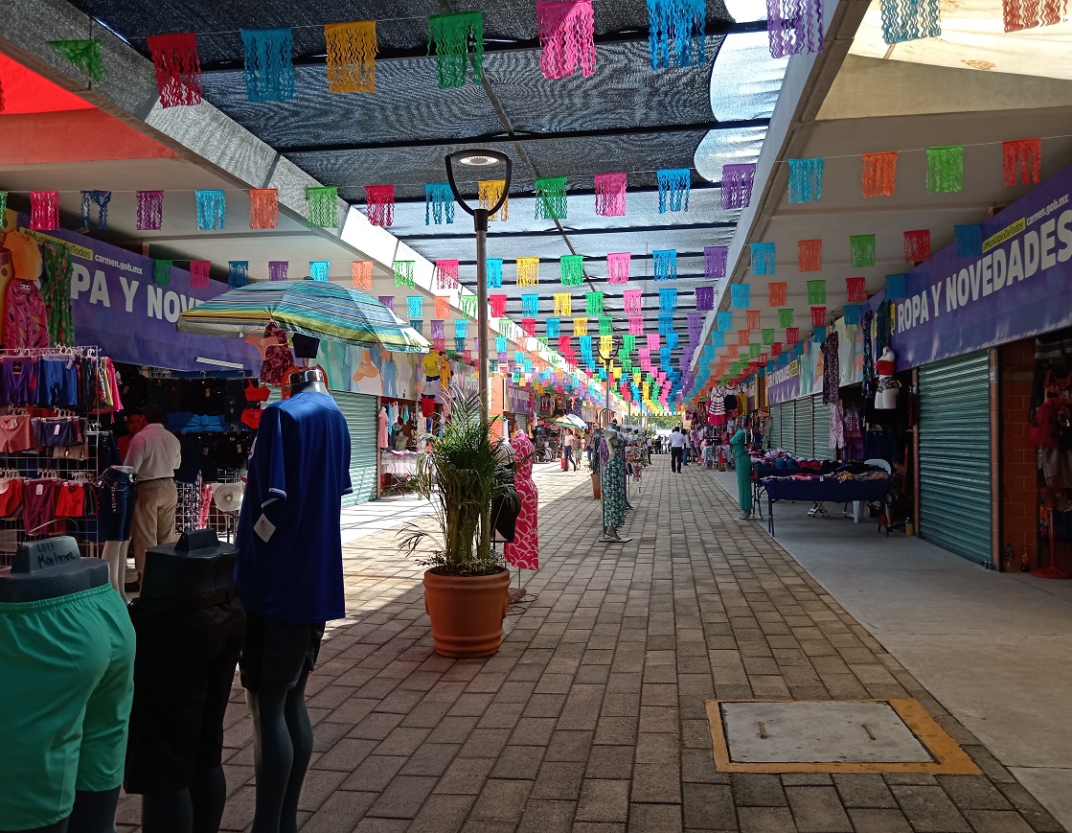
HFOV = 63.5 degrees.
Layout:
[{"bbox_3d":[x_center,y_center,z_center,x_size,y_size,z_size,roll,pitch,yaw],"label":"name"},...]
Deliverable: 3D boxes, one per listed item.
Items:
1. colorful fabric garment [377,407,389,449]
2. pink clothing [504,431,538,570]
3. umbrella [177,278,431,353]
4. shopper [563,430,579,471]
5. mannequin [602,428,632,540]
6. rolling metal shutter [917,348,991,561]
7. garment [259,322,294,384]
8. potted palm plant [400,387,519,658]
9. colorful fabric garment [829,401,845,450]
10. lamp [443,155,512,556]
[{"bbox_3d":[-3.229,0.243,18.358,0.320,0.894,0.200,0,-1,-28],"label":"colorful fabric garment"},{"bbox_3d":[-0.140,0.751,7.677,0.300,1.263,0.350,0,-1,-15],"label":"pink clothing"},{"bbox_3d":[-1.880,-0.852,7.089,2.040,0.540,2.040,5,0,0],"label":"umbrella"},{"bbox_3d":[1.333,1.288,33.000,0.520,1.630,0.480,0,-1,-23],"label":"shopper"},{"bbox_3d":[1.085,0.888,11.750,0.380,1.570,0.400,0,-1,16],"label":"mannequin"},{"bbox_3d":[5.190,0.457,10.846,0.120,2.380,2.820,0,-1,9],"label":"rolling metal shutter"},{"bbox_3d":[-1.859,-0.450,6.200,0.260,0.450,0.100,0,-1,-11],"label":"garment"},{"bbox_3d":[-0.491,0.674,5.689,0.760,1.680,0.740,-1,-1,9],"label":"potted palm plant"},{"bbox_3d":[5.767,0.151,16.600,0.340,0.950,0.150,-1,-1,23],"label":"colorful fabric garment"},{"bbox_3d":[-0.413,-0.188,6.550,0.500,3.520,0.470,0,-1,-6],"label":"lamp"}]

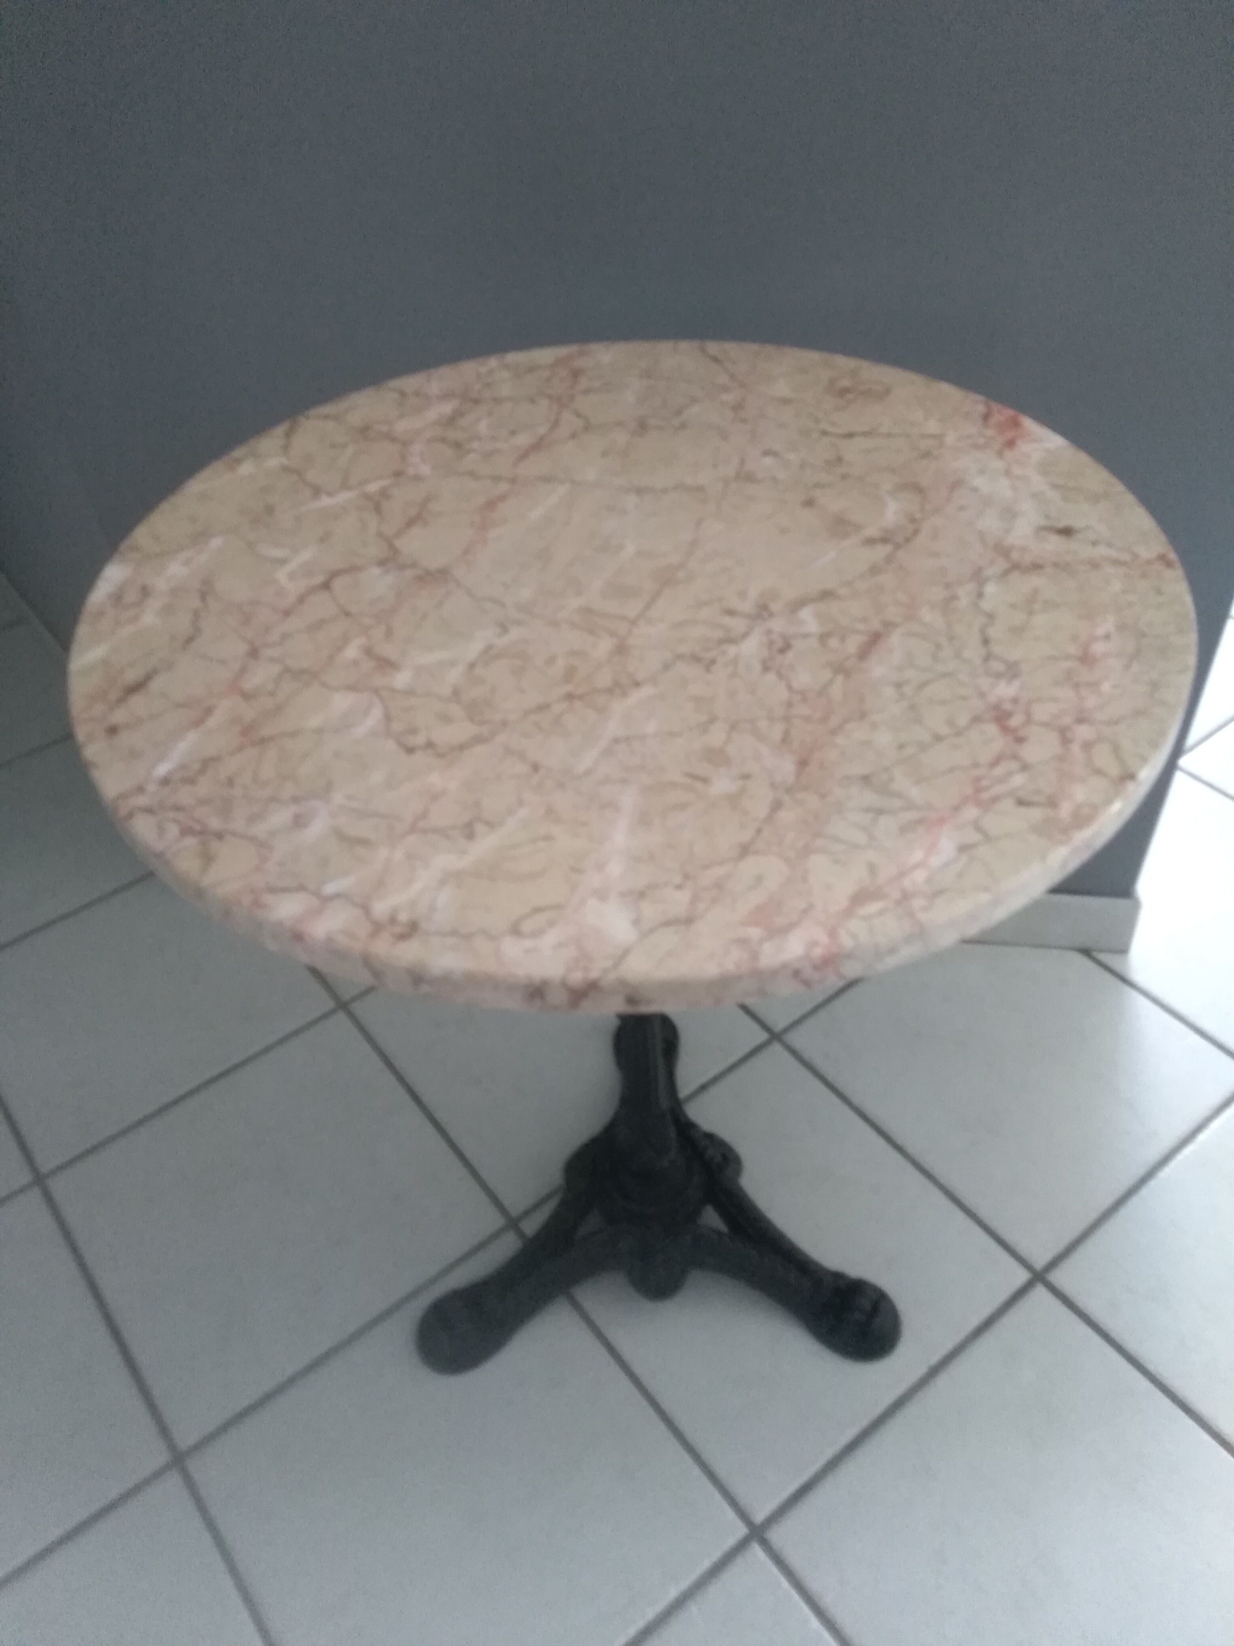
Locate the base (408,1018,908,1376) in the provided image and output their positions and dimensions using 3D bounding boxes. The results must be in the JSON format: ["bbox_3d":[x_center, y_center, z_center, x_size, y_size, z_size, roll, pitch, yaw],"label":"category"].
[{"bbox_3d":[0.019,0.097,0.967,0.417,0.700,0.375,-2,43,2],"label":"base"}]

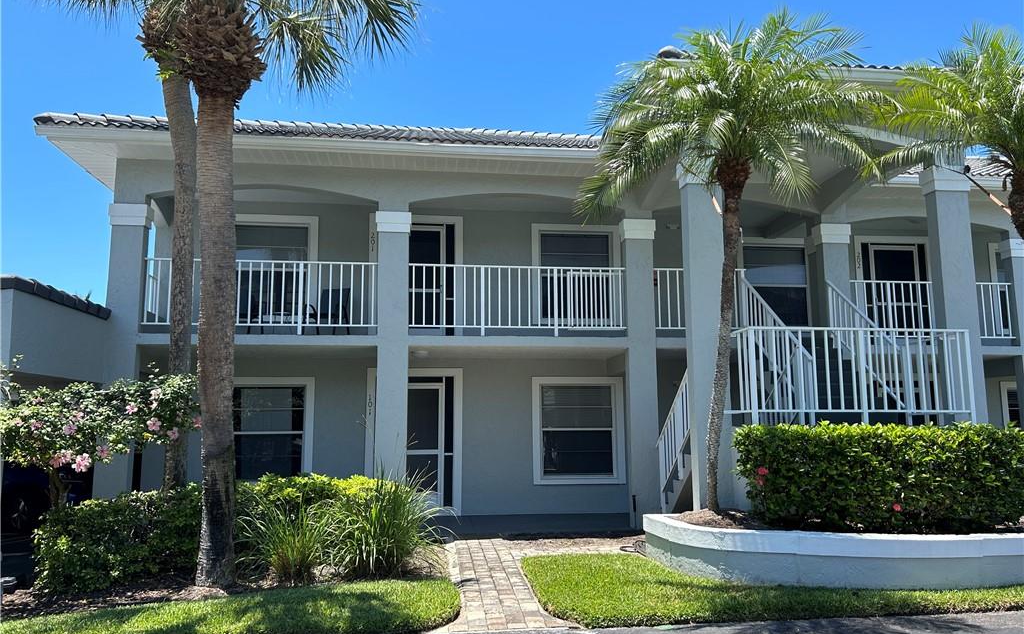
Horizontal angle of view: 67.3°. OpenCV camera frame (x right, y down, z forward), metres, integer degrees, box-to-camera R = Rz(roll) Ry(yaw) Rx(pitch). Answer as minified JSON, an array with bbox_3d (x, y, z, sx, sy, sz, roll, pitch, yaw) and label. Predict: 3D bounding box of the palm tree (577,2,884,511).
[{"bbox_3d":[2.449,-0.651,8.400,3.200,5.450,2.950,1,-8,-6],"label":"palm tree"}]

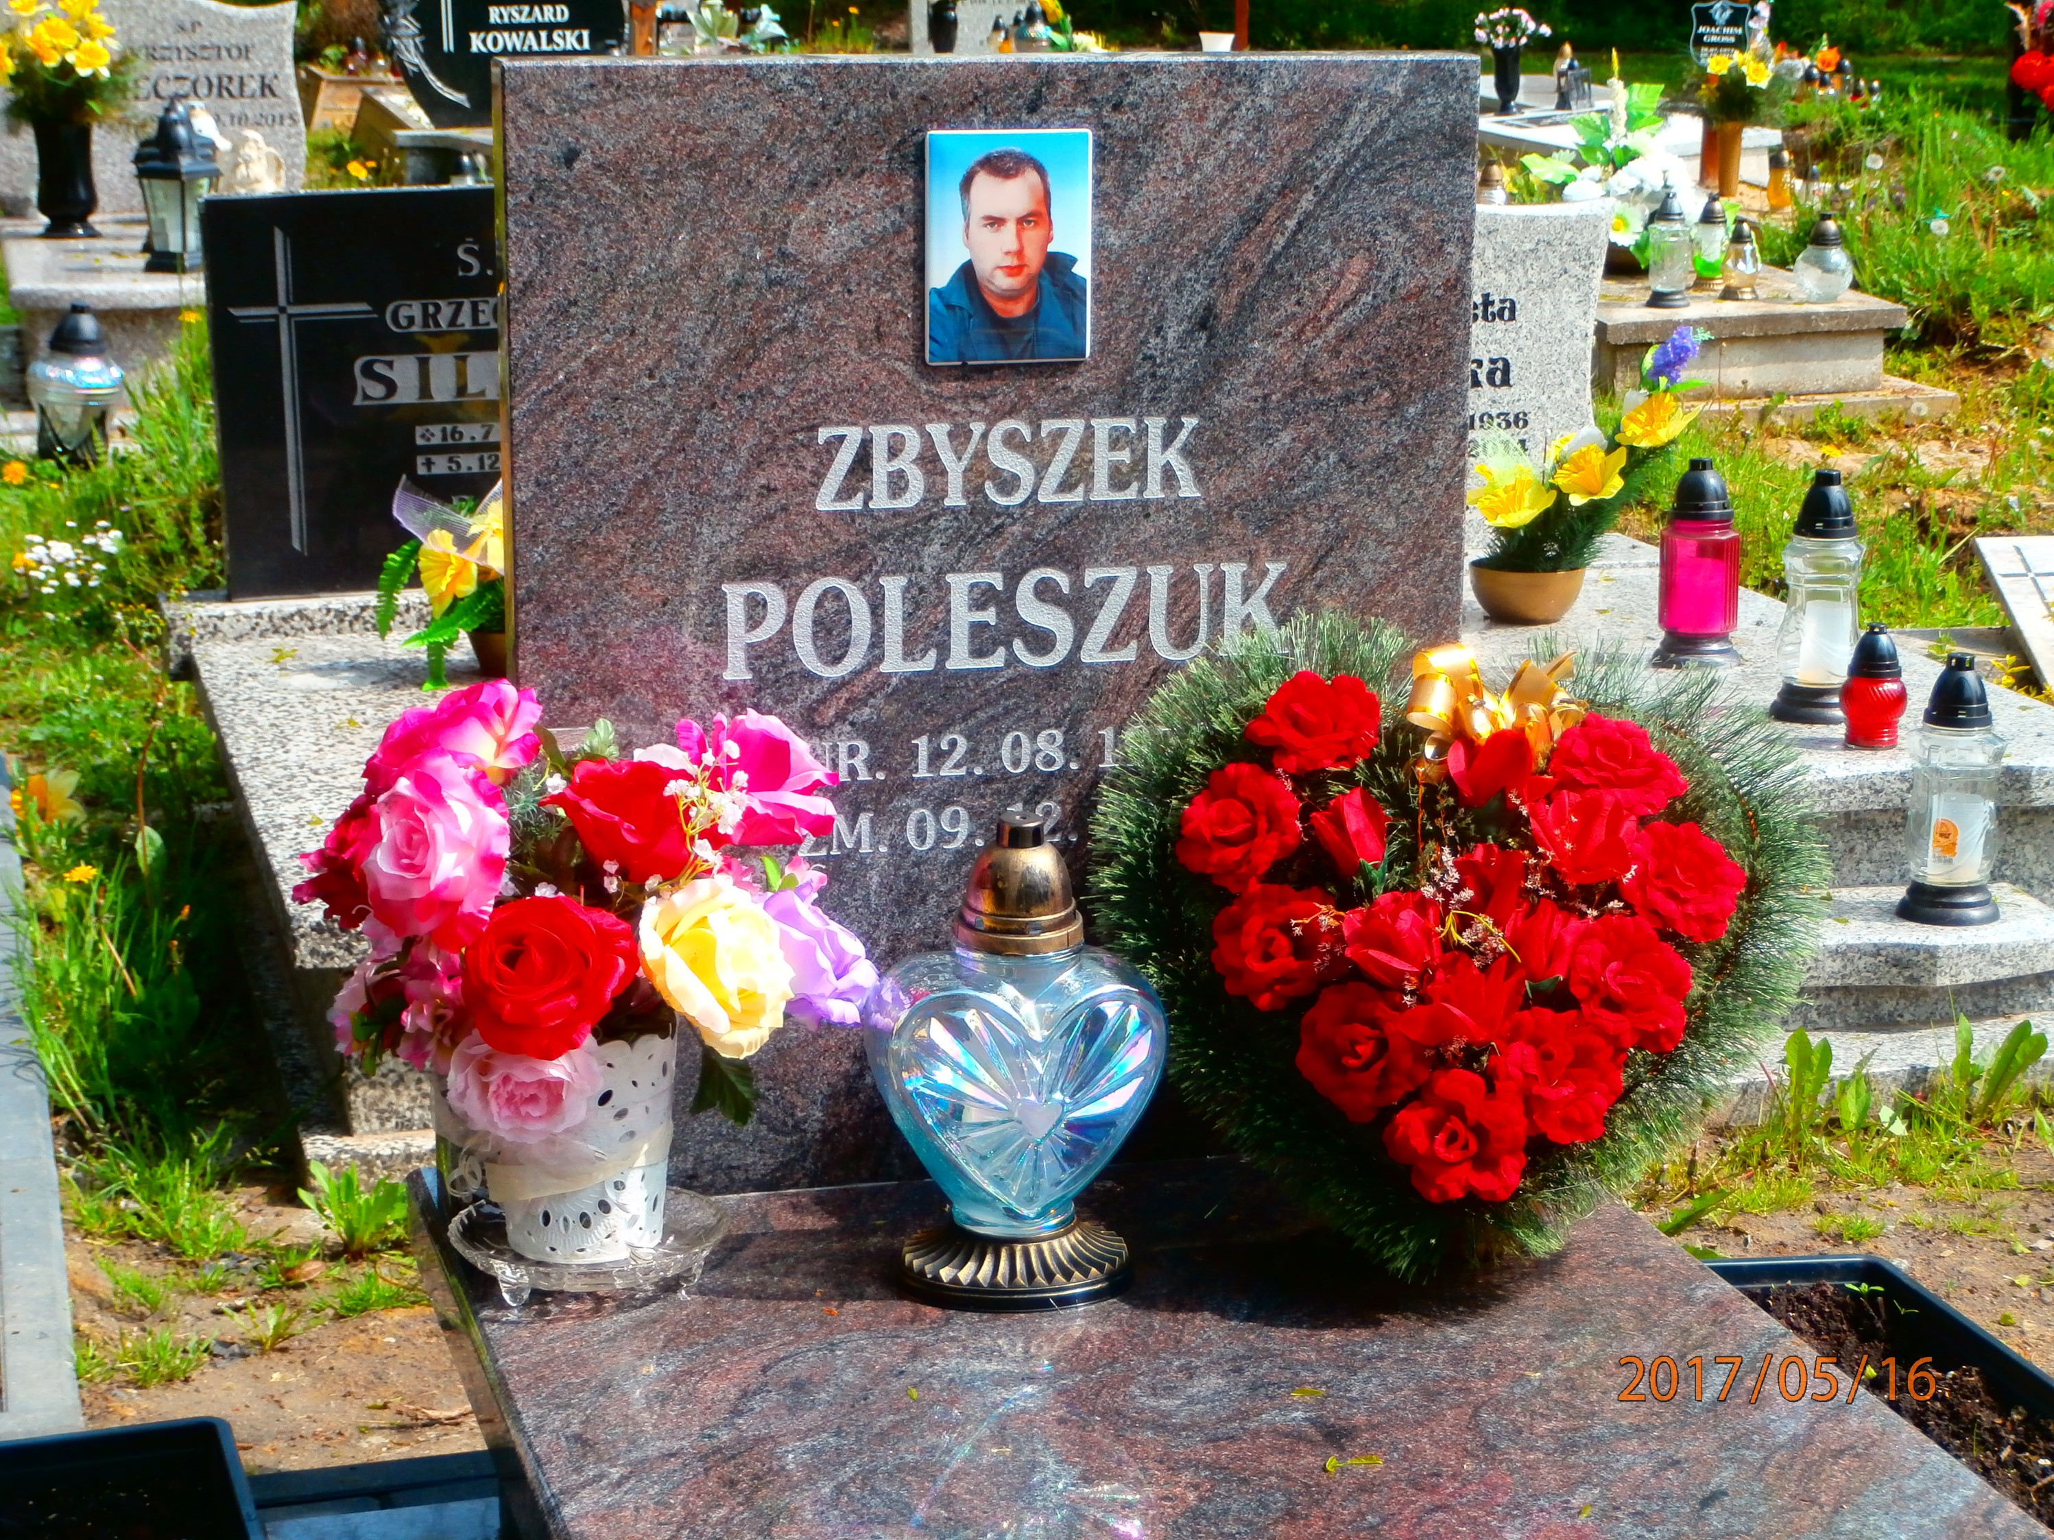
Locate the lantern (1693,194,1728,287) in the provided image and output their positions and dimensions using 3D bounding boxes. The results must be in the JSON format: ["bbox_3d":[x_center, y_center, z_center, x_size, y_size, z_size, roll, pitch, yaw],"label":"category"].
[{"bbox_3d":[1.571,-1.221,9.278,0.080,0.202,0.080,-3,13,-15],"label":"lantern"}]

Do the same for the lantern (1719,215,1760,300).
[{"bbox_3d":[1.848,-1.330,10.417,0.108,0.215,0.108,-3,12,-15],"label":"lantern"}]

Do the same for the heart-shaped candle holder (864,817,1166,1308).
[{"bbox_3d":[-0.006,0.178,2.574,0.192,0.298,0.147,-3,13,-15],"label":"heart-shaped candle holder"}]

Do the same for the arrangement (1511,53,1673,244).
[{"bbox_3d":[1.562,-1.643,10.920,0.420,0.570,0.340,-3,12,-15],"label":"arrangement"}]

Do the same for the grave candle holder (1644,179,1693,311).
[{"bbox_3d":[1.637,-1.338,10.282,0.118,0.295,0.118,-3,12,-15],"label":"grave candle holder"}]

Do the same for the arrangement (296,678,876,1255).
[{"bbox_3d":[-0.288,0.127,2.554,0.358,0.364,0.293,-3,13,-15],"label":"arrangement"}]

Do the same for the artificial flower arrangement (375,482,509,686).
[{"bbox_3d":[-0.672,-0.253,5.130,0.330,0.280,0.270,-3,12,-15],"label":"artificial flower arrangement"}]

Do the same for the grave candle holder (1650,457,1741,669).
[{"bbox_3d":[0.797,-0.250,4.775,0.107,0.232,0.107,-3,13,-15],"label":"grave candle holder"}]

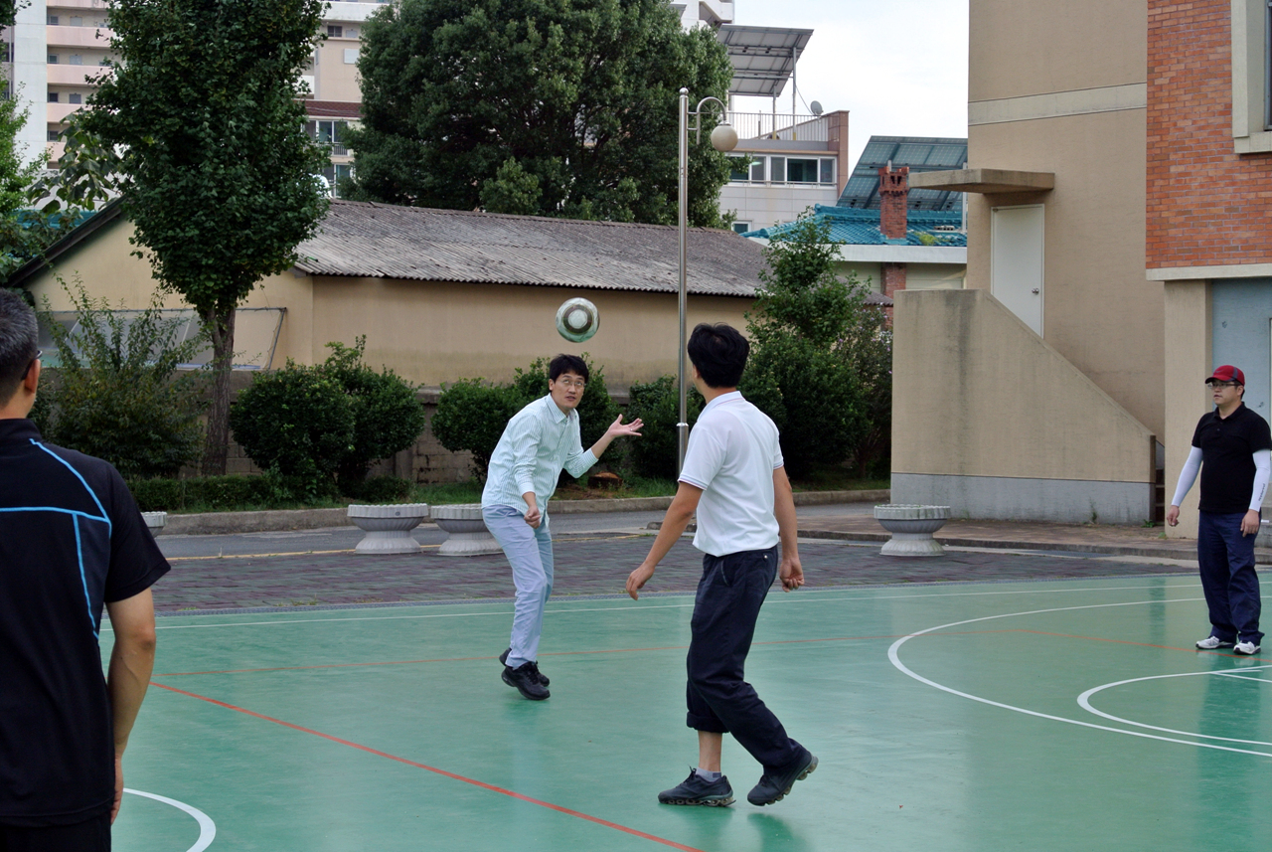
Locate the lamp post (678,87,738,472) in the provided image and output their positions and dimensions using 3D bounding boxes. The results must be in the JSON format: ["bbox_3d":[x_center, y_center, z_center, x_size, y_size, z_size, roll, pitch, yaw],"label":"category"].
[{"bbox_3d":[0.973,-1.845,35.600,0.830,5.500,0.380,0,1,0],"label":"lamp post"}]

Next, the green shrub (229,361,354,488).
[{"bbox_3d":[-4.419,0.013,33.600,1.600,1.700,1.500,1,1,0],"label":"green shrub"}]

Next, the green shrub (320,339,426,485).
[{"bbox_3d":[-3.480,-0.144,34.400,1.450,2.000,1.400,1,1,0],"label":"green shrub"}]

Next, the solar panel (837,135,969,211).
[{"bbox_3d":[7.980,-6.840,71.200,4.300,0.130,2.900,0,-36,-17],"label":"solar panel"}]

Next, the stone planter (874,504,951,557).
[{"bbox_3d":[2.696,1.021,25.500,0.755,0.470,0.755,1,1,0],"label":"stone planter"}]

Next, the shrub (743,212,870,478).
[{"bbox_3d":[2.734,-1.291,42.000,2.050,4.300,2.000,0,1,0],"label":"shrub"}]

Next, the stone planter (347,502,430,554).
[{"bbox_3d":[-2.363,0.982,25.000,0.775,0.460,0.775,1,1,0],"label":"stone planter"}]

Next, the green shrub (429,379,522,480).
[{"bbox_3d":[-2.291,0.071,37.600,1.330,1.500,1.300,0,1,0],"label":"green shrub"}]

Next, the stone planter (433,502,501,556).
[{"bbox_3d":[-1.547,0.984,24.700,0.770,0.460,0.770,1,1,0],"label":"stone planter"}]

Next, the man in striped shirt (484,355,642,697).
[{"bbox_3d":[-0.379,0.503,13.050,0.750,1.710,0.620,1,1,44],"label":"man in striped shirt"}]

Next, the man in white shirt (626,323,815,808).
[{"bbox_3d":[0.319,0.505,9.600,0.620,1.760,0.580,1,1,44],"label":"man in white shirt"}]

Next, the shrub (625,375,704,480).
[{"bbox_3d":[0.451,0.023,40.300,1.280,1.620,1.250,0,1,0],"label":"shrub"}]

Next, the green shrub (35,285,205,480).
[{"bbox_3d":[-6.483,-0.501,33.000,2.150,2.650,2.000,1,1,0],"label":"green shrub"}]

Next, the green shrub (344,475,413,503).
[{"bbox_3d":[-3.211,0.780,32.600,0.880,0.380,0.700,0,1,0],"label":"green shrub"}]

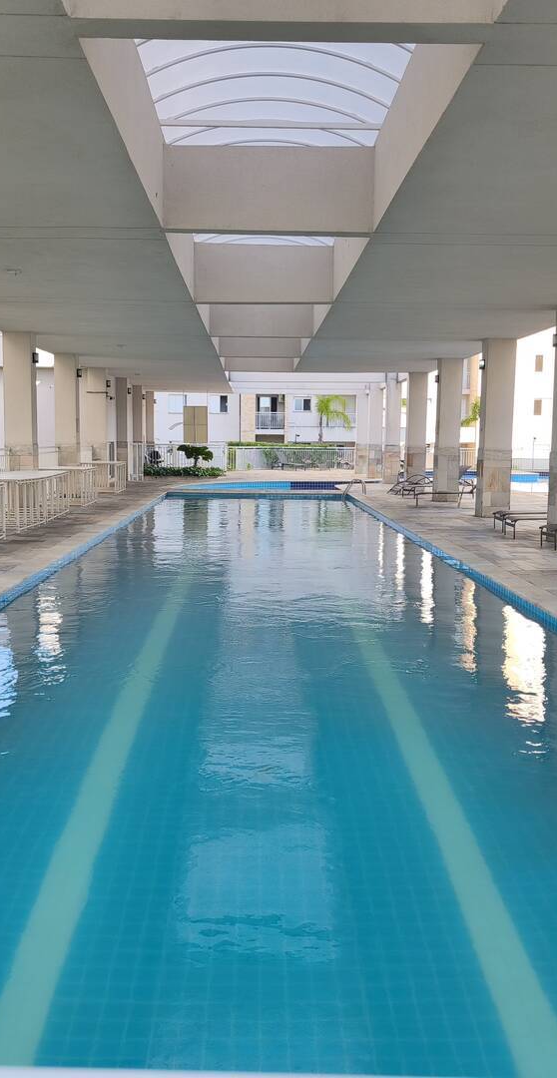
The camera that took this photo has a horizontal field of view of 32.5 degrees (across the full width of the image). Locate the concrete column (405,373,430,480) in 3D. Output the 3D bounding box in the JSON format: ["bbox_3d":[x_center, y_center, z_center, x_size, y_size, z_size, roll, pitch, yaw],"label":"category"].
[{"bbox_3d":[4.432,-3.408,30.624,0.620,3.767,0.543,0,6,-2],"label":"concrete column"}]

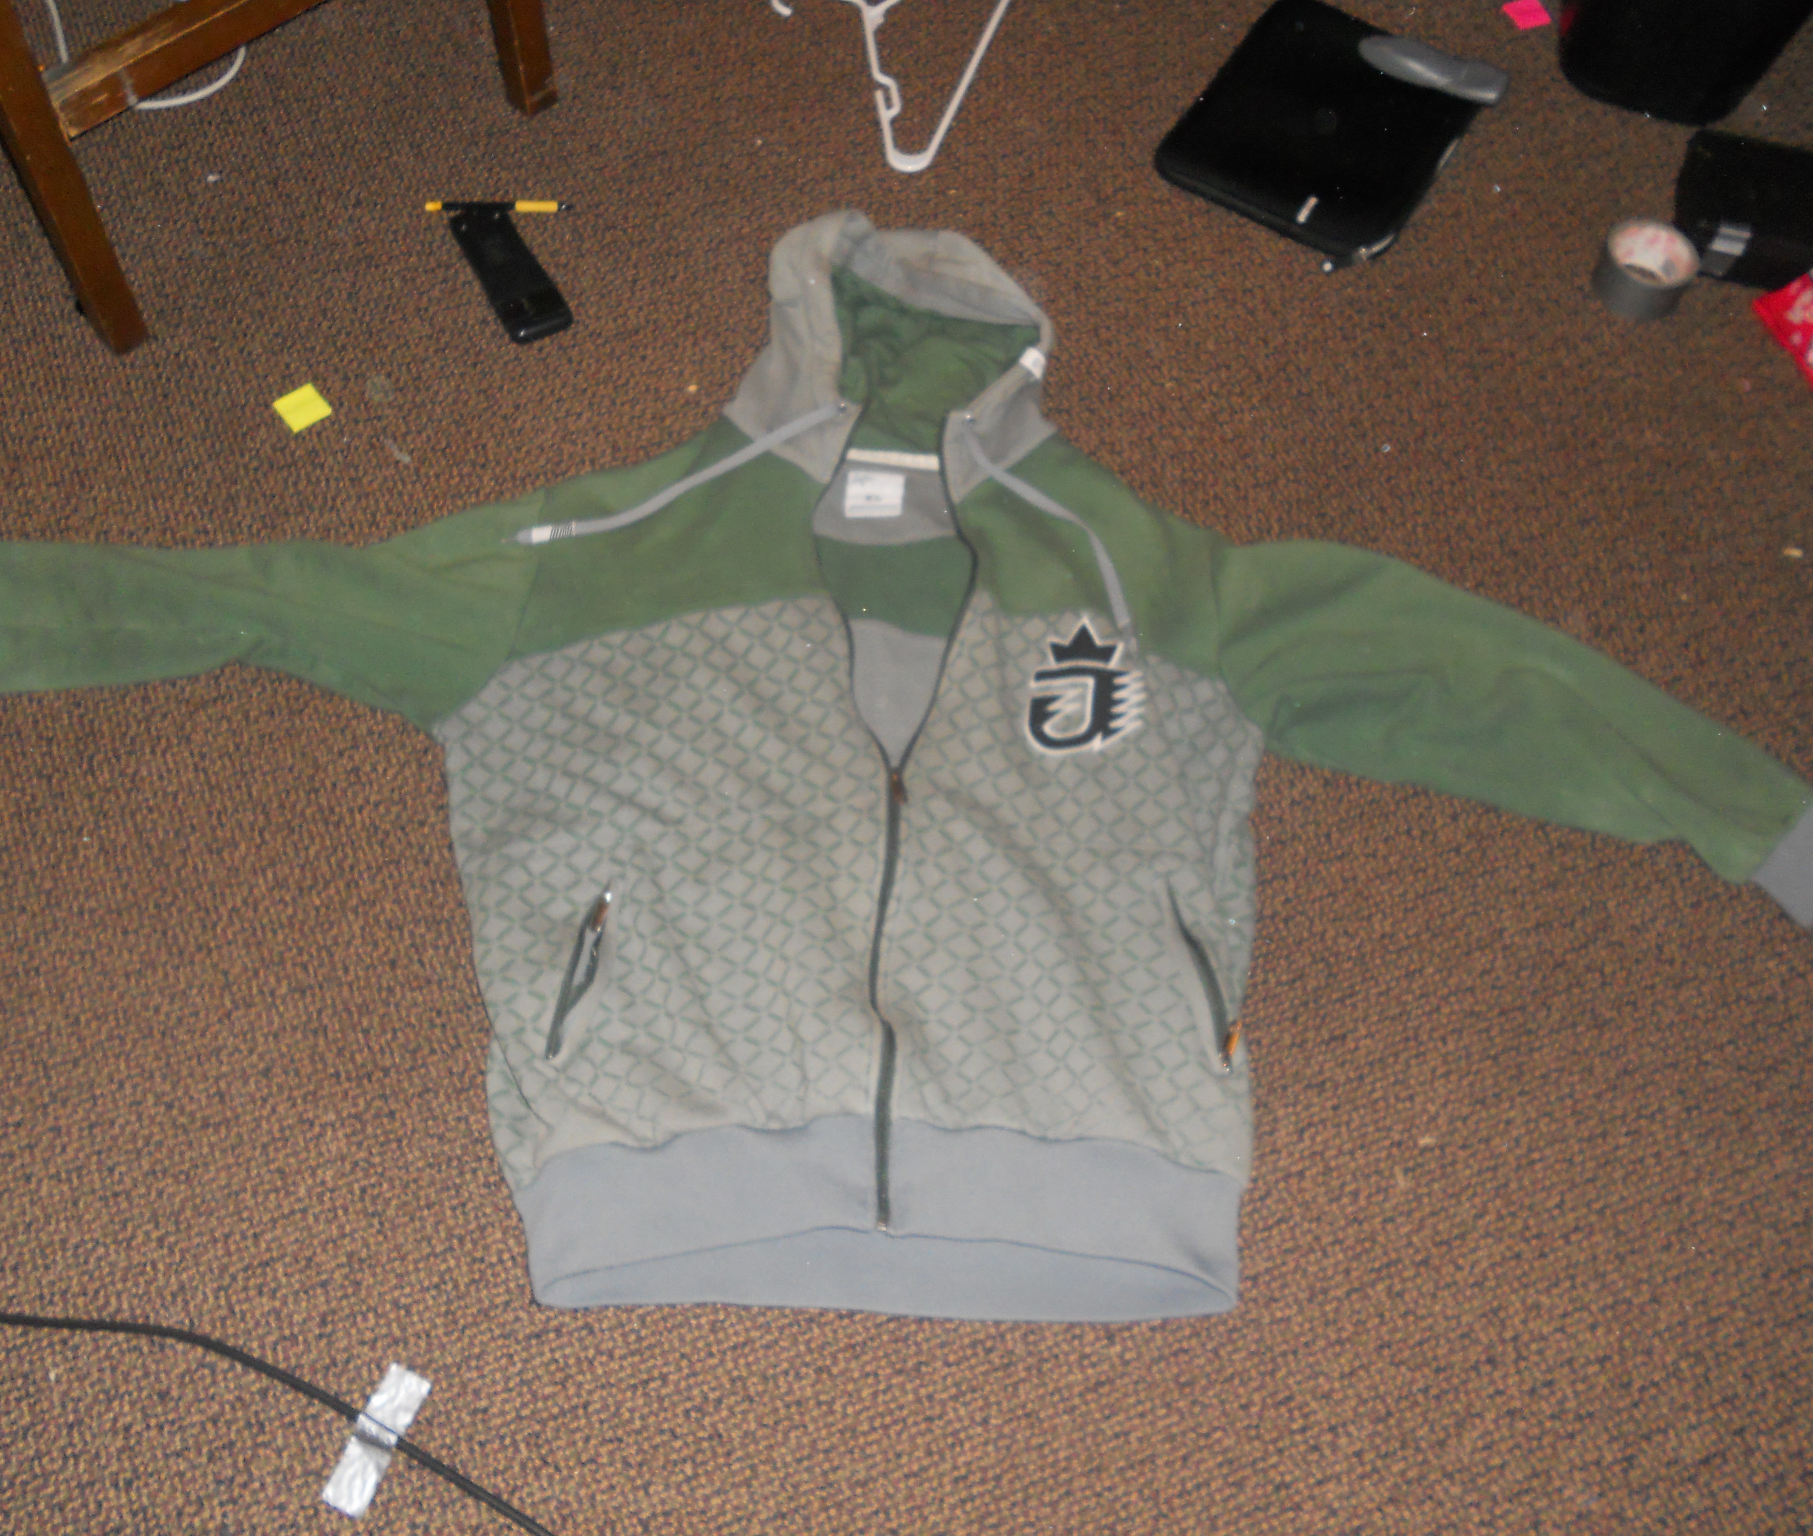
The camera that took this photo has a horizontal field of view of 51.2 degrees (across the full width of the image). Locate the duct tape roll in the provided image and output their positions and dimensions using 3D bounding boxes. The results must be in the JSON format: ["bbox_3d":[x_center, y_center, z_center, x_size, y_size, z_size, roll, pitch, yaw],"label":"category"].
[{"bbox_3d":[0.719,-0.483,1.841,0.089,0.046,0.089,1,58,-2],"label":"duct tape roll"}]

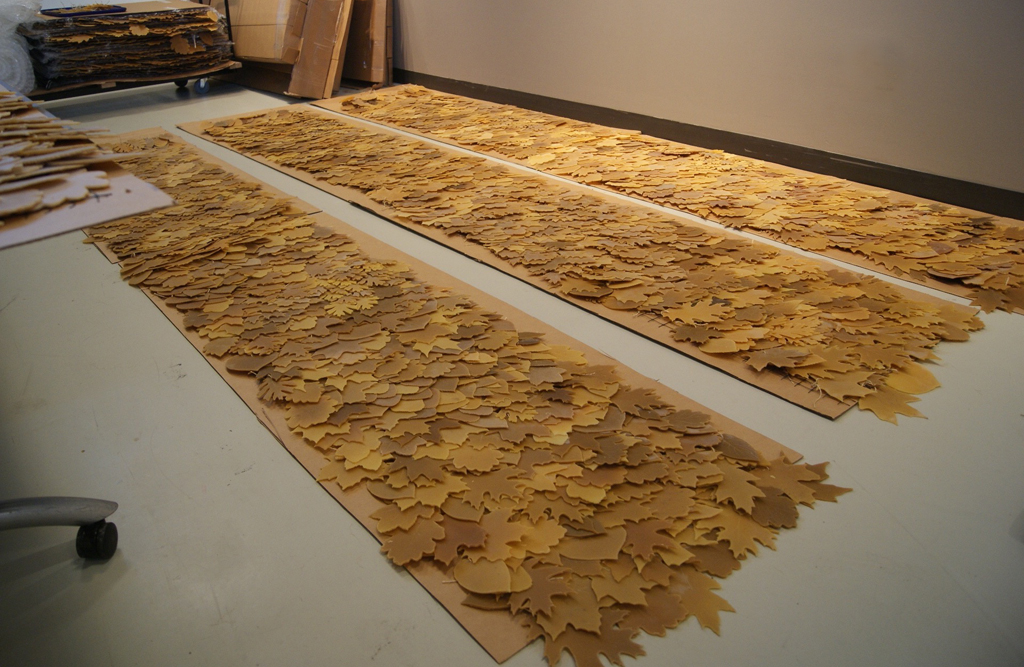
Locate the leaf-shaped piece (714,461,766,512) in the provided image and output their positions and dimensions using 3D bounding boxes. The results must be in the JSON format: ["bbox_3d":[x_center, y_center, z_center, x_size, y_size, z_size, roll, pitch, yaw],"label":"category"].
[{"bbox_3d":[0.400,0.271,1.375,0.102,0.012,0.155,-3,27,-3],"label":"leaf-shaped piece"}]

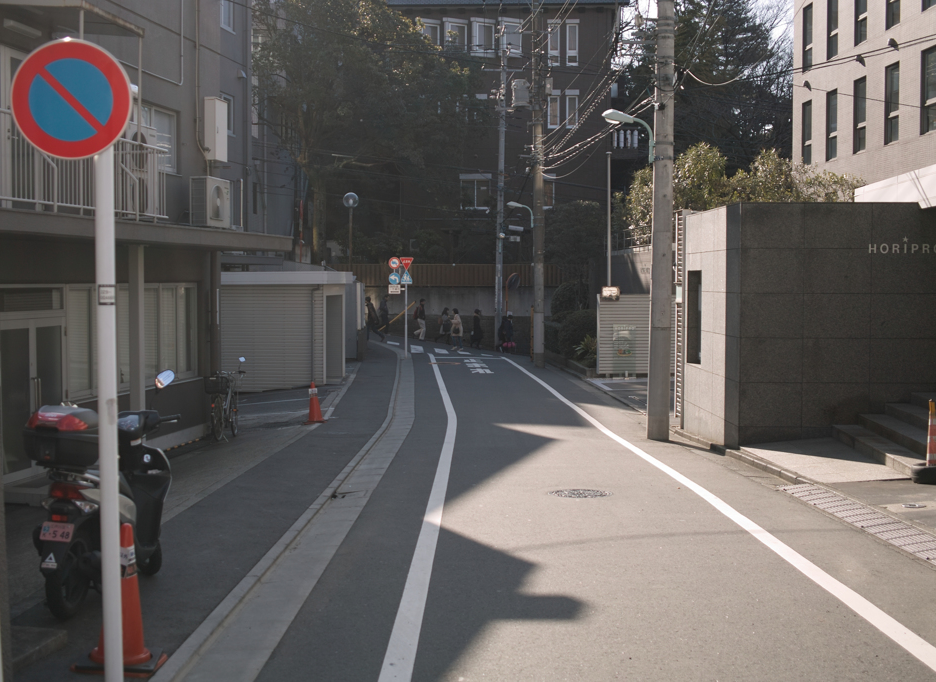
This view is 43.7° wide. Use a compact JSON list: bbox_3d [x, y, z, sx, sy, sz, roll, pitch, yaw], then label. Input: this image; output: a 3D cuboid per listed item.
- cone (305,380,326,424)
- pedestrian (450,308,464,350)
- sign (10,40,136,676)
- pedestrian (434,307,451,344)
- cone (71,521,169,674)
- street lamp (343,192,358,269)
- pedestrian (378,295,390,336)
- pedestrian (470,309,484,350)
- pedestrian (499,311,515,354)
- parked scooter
[{"bbox_3d":[-2.642,1.065,20.083,0.390,0.700,0.390,-3,3,-6],"label":"cone"},{"bbox_3d":[-0.402,-0.450,44.666,0.520,1.590,0.460,0,3,-6],"label":"pedestrian"},{"bbox_3d":[-1.292,0.311,3.884,0.410,2.600,0.100,0,3,-3],"label":"sign"},{"bbox_3d":[-0.998,-0.591,47.500,0.520,1.550,0.500,0,3,0],"label":"pedestrian"},{"bbox_3d":[-1.735,1.251,5.799,0.380,0.700,0.380,1,3,8],"label":"cone"},{"bbox_3d":[-3.515,-1.911,35.125,0.470,5.100,0.470,0,3,0],"label":"street lamp"},{"bbox_3d":[-3.564,-1.088,49.345,0.520,1.710,0.500,0,3,0],"label":"pedestrian"},{"bbox_3d":[0.378,-0.454,46.400,0.520,1.600,0.460,0,3,0],"label":"pedestrian"},{"bbox_3d":[1.552,-0.292,47.000,0.580,1.550,0.520,0,3,0],"label":"pedestrian"},{"bbox_3d":[-2.166,0.883,7.105,0.700,1.360,1.760,1,3,11],"label":"parked scooter"}]

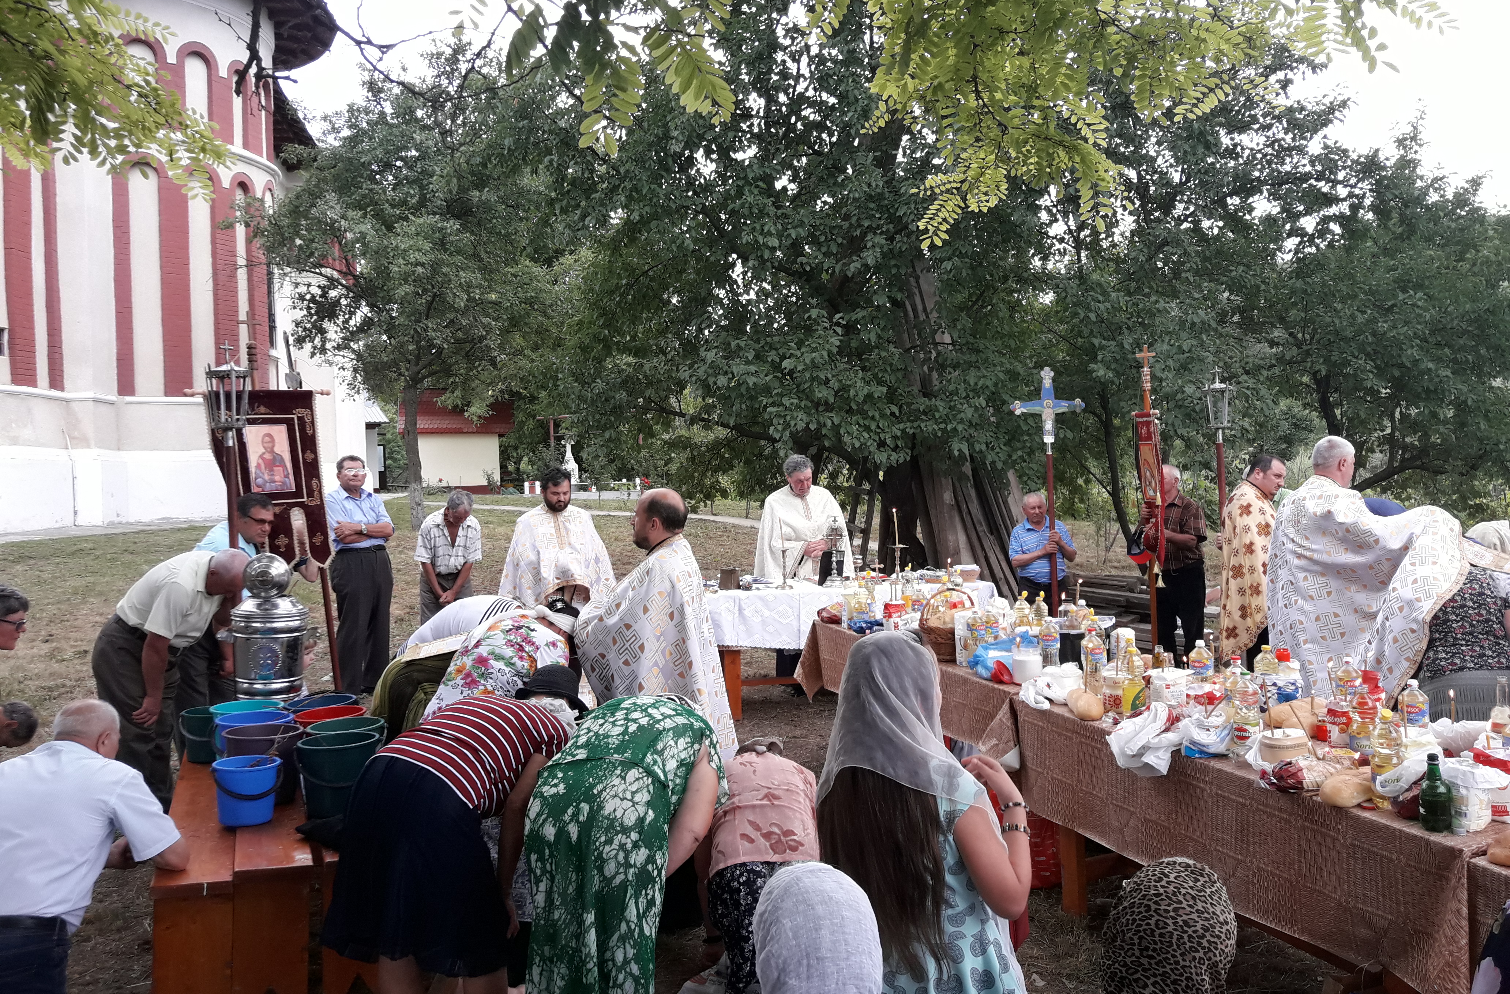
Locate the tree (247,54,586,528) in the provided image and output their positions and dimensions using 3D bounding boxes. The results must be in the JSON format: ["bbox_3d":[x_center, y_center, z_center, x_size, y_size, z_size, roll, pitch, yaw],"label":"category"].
[{"bbox_3d":[-6.990,-4.286,25.000,6.400,9.700,6.200,-1,1,0],"label":"tree"}]

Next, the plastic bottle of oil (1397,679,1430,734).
[{"bbox_3d":[1.943,0.678,3.580,0.081,0.275,0.081,0,2,18],"label":"plastic bottle of oil"}]

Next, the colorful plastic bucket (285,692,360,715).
[{"bbox_3d":[-1.805,0.980,5.080,0.275,0.255,0.275,-1,2,0],"label":"colorful plastic bucket"}]

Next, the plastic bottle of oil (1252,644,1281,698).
[{"bbox_3d":[1.718,0.628,4.100,0.080,0.270,0.080,0,2,23],"label":"plastic bottle of oil"}]

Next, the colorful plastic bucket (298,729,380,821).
[{"bbox_3d":[-1.488,0.999,4.370,0.290,0.265,0.285,-1,2,-19],"label":"colorful plastic bucket"}]

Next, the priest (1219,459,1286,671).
[{"bbox_3d":[2.822,0.602,6.900,0.500,1.710,0.580,0,1,21],"label":"priest"}]

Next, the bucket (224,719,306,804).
[{"bbox_3d":[-1.850,1.015,4.600,0.290,0.260,0.290,0,2,0],"label":"bucket"}]

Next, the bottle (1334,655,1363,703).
[{"bbox_3d":[1.954,0.666,4.000,0.081,0.275,0.081,0,2,18],"label":"bottle"}]

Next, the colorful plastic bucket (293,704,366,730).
[{"bbox_3d":[-1.712,1.005,4.930,0.275,0.255,0.275,-1,2,0],"label":"colorful plastic bucket"}]

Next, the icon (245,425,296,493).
[{"bbox_3d":[-2.696,-0.213,6.800,0.260,0.370,0.020,0,-12,-24],"label":"icon"}]

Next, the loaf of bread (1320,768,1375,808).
[{"bbox_3d":[1.545,0.748,3.165,0.120,0.085,0.245,1,2,45],"label":"loaf of bread"}]

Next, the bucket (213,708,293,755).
[{"bbox_3d":[-1.966,0.996,4.800,0.290,0.265,0.285,-1,2,-23],"label":"bucket"}]

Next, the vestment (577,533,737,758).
[{"bbox_3d":[-0.425,0.760,5.300,0.660,1.200,0.620,0,2,12],"label":"vestment"}]

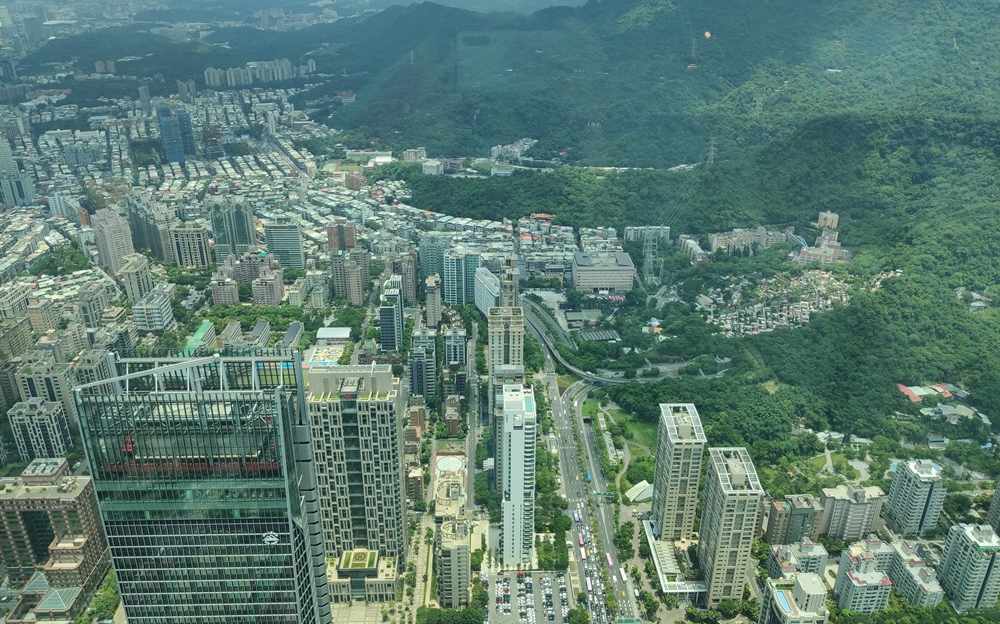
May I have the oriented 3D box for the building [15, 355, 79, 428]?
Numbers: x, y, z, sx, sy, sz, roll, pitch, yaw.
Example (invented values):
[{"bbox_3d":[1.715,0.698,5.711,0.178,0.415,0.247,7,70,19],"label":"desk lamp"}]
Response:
[{"bbox_3d":[-403.660,73.840,676.620,39.000,64.000,19.000,-1,25,-3],"label":"building"}]

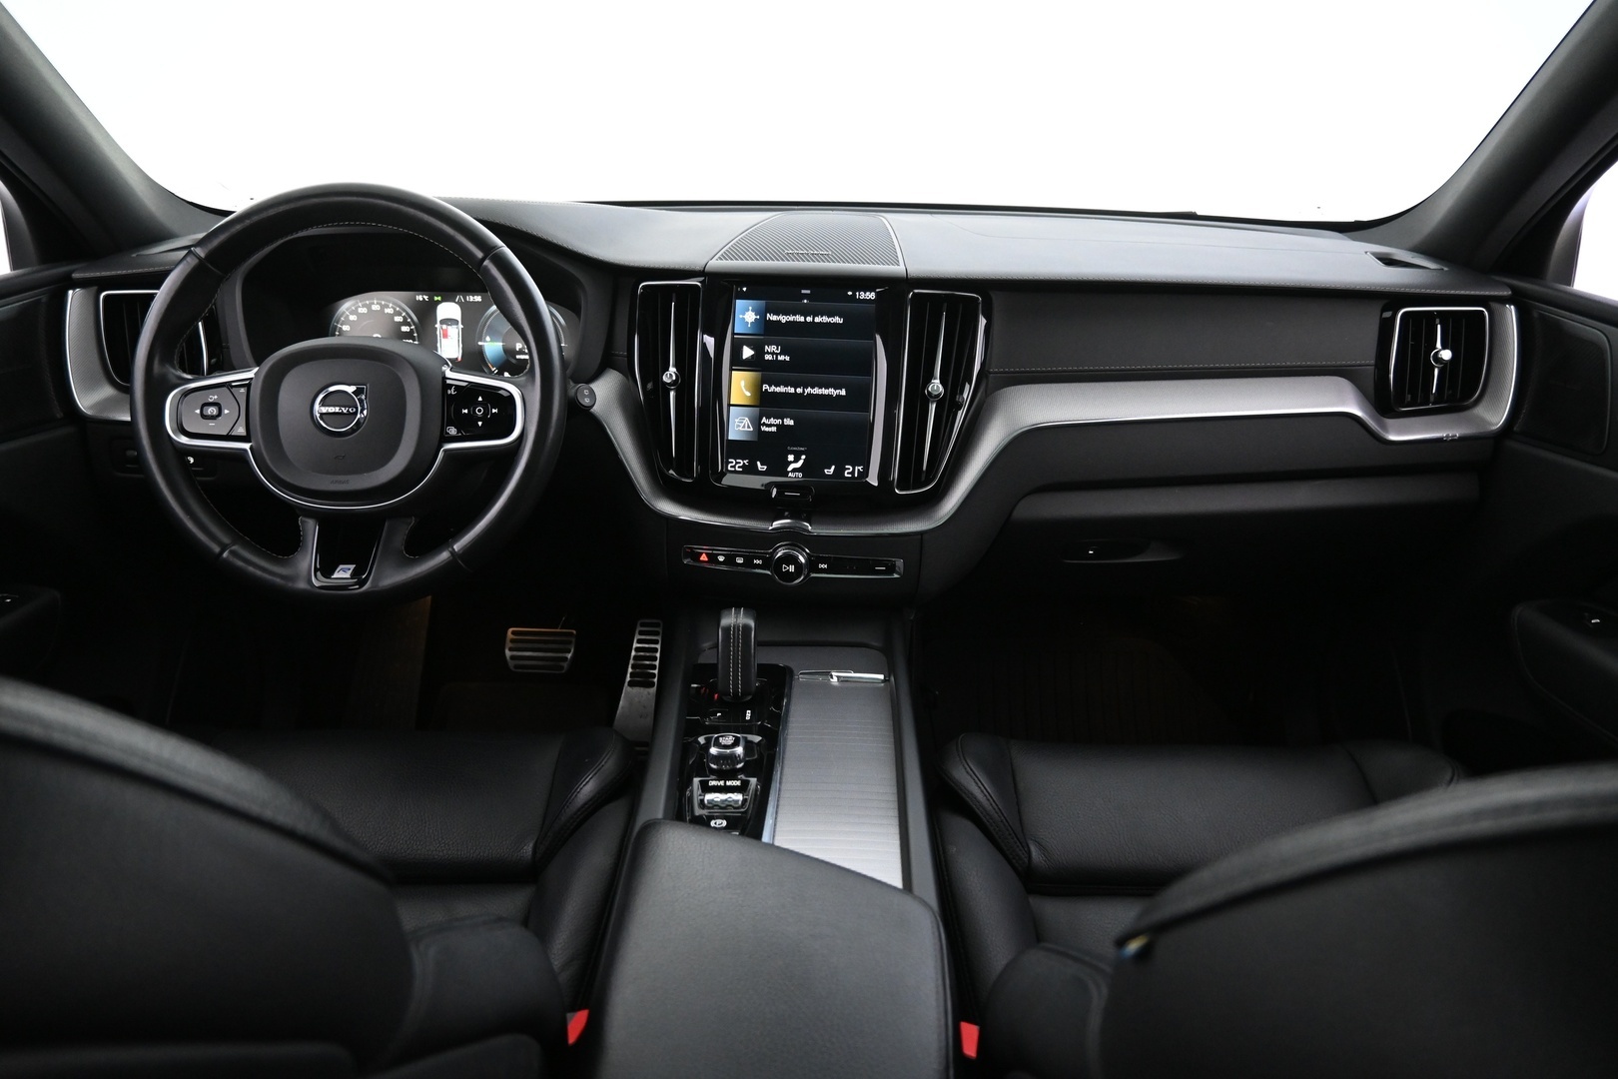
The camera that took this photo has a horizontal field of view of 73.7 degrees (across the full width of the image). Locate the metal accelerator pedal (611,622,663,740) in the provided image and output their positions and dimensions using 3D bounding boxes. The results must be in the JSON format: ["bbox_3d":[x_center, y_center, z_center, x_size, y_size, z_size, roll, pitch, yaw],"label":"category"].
[{"bbox_3d":[-0.245,0.201,1.544,0.054,0.185,0.030,5,-8,1],"label":"metal accelerator pedal"}]

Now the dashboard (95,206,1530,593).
[{"bbox_3d":[-0.021,-0.196,1.260,1.470,0.335,0.580,1,22,0],"label":"dashboard"}]

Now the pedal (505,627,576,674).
[{"bbox_3d":[-0.359,0.149,1.443,0.094,0.064,0.030,1,-13,0],"label":"pedal"}]

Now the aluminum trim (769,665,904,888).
[{"bbox_3d":[0.021,0.173,0.849,0.090,0.020,0.289,1,22,0],"label":"aluminum trim"}]

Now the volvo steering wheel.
[{"bbox_3d":[-0.401,-0.128,0.958,0.373,0.368,0.090,0,-2,-1],"label":"volvo steering wheel"}]

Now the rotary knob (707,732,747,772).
[{"bbox_3d":[-0.064,0.163,0.838,0.029,0.022,0.029,1,22,0],"label":"rotary knob"}]

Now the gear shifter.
[{"bbox_3d":[-0.062,0.097,0.937,0.036,0.086,0.047,1,22,0],"label":"gear shifter"}]

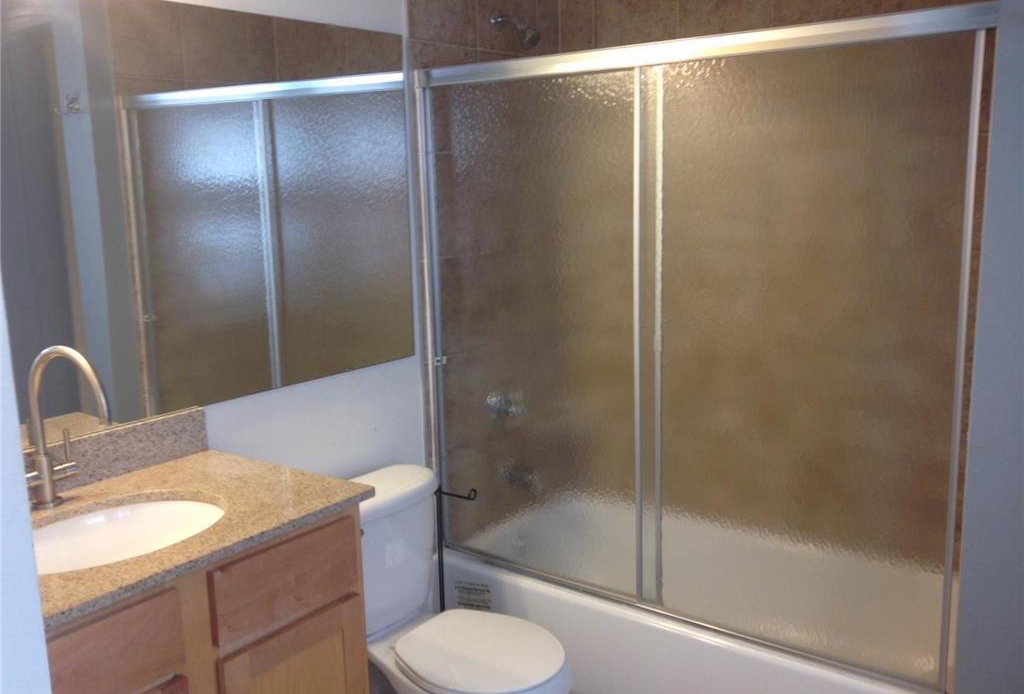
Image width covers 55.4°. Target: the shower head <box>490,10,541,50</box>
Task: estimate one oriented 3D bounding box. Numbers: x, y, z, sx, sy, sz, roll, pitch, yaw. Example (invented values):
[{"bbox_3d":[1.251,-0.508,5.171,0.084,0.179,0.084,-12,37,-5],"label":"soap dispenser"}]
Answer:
[{"bbox_3d":[0.015,-0.974,2.990,0.171,0.129,0.071,6,13,36],"label":"shower head"}]

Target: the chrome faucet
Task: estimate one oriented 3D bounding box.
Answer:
[{"bbox_3d":[-0.841,0.157,1.842,0.271,0.328,0.132,6,13,36],"label":"chrome faucet"}]

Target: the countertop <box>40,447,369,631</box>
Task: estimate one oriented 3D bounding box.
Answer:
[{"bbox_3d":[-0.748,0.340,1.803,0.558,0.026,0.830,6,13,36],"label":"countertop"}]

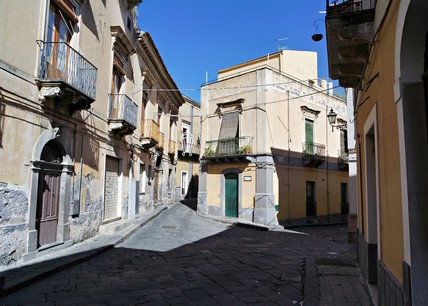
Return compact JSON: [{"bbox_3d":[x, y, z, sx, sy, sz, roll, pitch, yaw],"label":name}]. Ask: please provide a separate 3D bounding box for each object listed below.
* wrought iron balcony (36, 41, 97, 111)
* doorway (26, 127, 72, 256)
[{"bbox_3d":[-3.880,-1.813,8.171,0.676,1.573,1.817,1,-5,3],"label":"wrought iron balcony"},{"bbox_3d":[-4.358,0.912,8.199,0.331,3.082,1.978,1,-5,3],"label":"doorway"}]

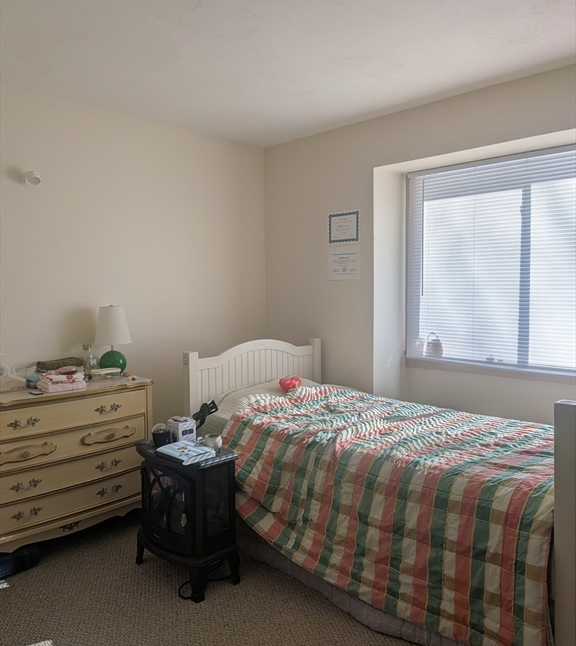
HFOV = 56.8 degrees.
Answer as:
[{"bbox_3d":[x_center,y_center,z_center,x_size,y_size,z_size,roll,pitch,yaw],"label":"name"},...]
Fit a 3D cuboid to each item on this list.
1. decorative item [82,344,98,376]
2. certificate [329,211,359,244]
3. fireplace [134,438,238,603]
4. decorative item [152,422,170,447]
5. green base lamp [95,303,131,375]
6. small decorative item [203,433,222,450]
[{"bbox_3d":[-1.093,0.208,2.942,0.085,0.178,0.085,-1,4,0],"label":"decorative item"},{"bbox_3d":[0.366,-0.623,3.479,0.260,0.205,0.015,3,6,44],"label":"certificate"},{"bbox_3d":[-0.505,0.926,2.599,0.510,0.610,0.300,3,6,44],"label":"fireplace"},{"bbox_3d":[-0.638,0.564,2.681,0.090,0.105,0.090,-1,4,0],"label":"decorative item"},{"bbox_3d":[-0.983,0.101,2.976,0.212,0.387,0.212,-1,4,0],"label":"green base lamp"},{"bbox_3d":[-0.371,0.586,2.628,0.092,0.062,0.082,1,4,17],"label":"small decorative item"}]

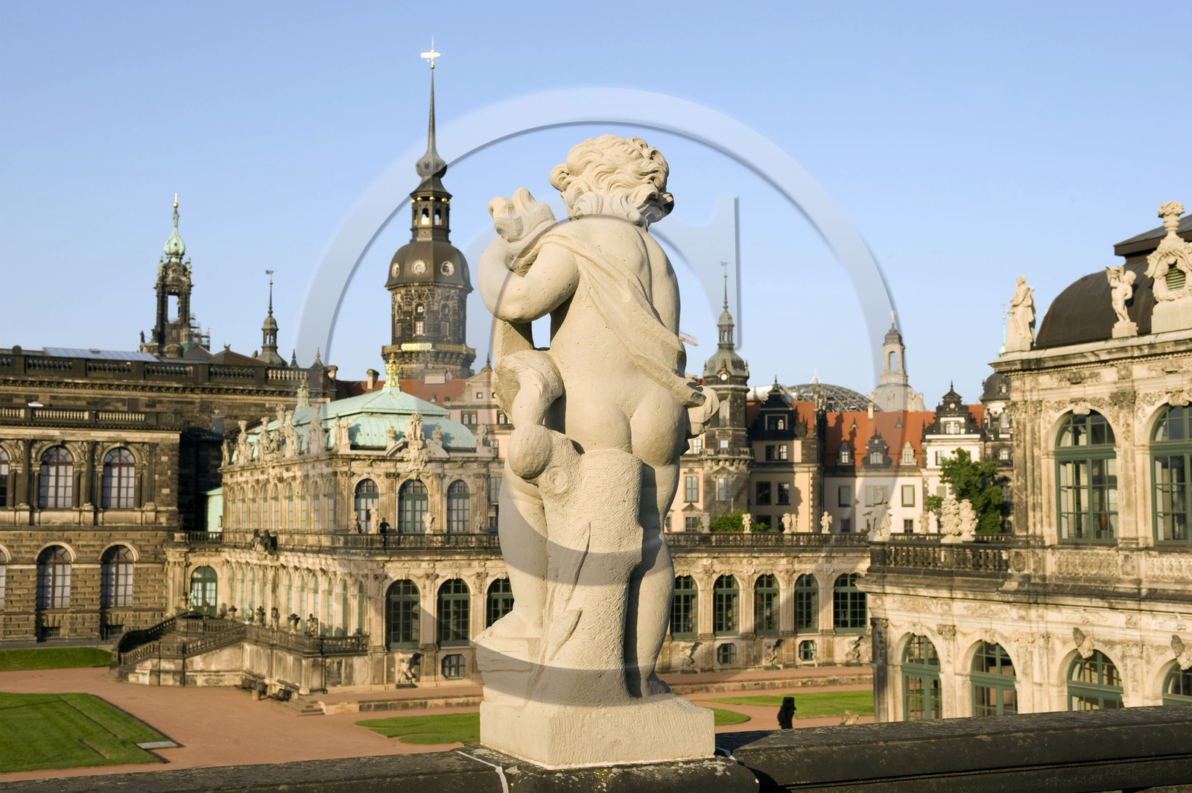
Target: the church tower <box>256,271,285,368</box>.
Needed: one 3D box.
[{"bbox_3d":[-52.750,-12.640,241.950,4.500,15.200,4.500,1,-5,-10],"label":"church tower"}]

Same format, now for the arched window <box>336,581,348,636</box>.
[{"bbox_3d":[-15.010,12.710,87.940,0.280,3.700,1.850,3,-6,-28],"label":"arched window"}]

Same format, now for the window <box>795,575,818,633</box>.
[{"bbox_3d":[14.419,14.064,101.315,2.116,4.070,0.400,3,-6,-27],"label":"window"}]

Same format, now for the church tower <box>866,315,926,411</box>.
[{"bbox_3d":[113.480,-11.700,566.831,23.500,38.000,23.500,-1,-5,11],"label":"church tower"}]

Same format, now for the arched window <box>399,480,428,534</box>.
[{"bbox_3d":[-11.100,6.950,90.740,1.900,3.600,0.350,3,-6,-28],"label":"arched window"}]

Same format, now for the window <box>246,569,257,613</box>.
[{"bbox_3d":[-24.760,14.180,107.180,0.300,3.800,1.900,3,-6,-28],"label":"window"}]

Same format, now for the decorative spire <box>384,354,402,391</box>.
[{"bbox_3d":[-12.900,-1.540,94.470,1.000,2.250,1.000,3,-6,-28],"label":"decorative spire"}]

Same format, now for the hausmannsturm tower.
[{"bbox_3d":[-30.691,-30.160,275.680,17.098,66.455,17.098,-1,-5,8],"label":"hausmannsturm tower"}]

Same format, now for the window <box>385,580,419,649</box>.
[{"bbox_3d":[-11.296,12.907,88.093,2.116,4.070,0.400,3,-6,-27],"label":"window"}]

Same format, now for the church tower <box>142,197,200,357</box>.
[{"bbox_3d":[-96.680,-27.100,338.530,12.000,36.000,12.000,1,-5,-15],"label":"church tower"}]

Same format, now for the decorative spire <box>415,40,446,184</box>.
[{"bbox_3d":[-30.534,-53.303,277.705,5.882,26.783,5.882,-1,-5,8],"label":"decorative spire"}]

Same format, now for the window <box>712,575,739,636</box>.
[{"bbox_3d":[8.590,13.879,99.040,2.139,4.105,0.420,3,-6,-29],"label":"window"}]

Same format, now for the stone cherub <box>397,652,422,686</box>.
[{"bbox_3d":[-11.025,15.957,87.144,1.300,2.021,0.700,3,-6,-29],"label":"stone cherub"}]

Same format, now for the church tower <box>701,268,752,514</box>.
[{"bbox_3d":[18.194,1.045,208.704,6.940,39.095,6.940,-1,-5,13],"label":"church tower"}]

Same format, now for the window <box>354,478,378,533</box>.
[{"bbox_3d":[-14.515,6.888,93.711,1.556,3.385,0.400,3,-6,-27],"label":"window"}]

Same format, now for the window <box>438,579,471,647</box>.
[{"bbox_3d":[-8.439,13.036,89.562,2.116,4.070,0.400,3,-6,-27],"label":"window"}]

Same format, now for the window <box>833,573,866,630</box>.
[{"bbox_3d":[16.760,13.580,98.200,2.150,3.900,0.300,-1,-5,6],"label":"window"}]

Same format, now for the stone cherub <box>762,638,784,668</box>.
[{"bbox_3d":[11.889,17.255,100.048,1.300,2.072,0.700,3,-6,-29],"label":"stone cherub"}]

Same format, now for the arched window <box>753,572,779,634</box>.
[{"bbox_3d":[11.468,14.075,100.658,2.119,4.232,0.420,3,-6,-29],"label":"arched window"}]

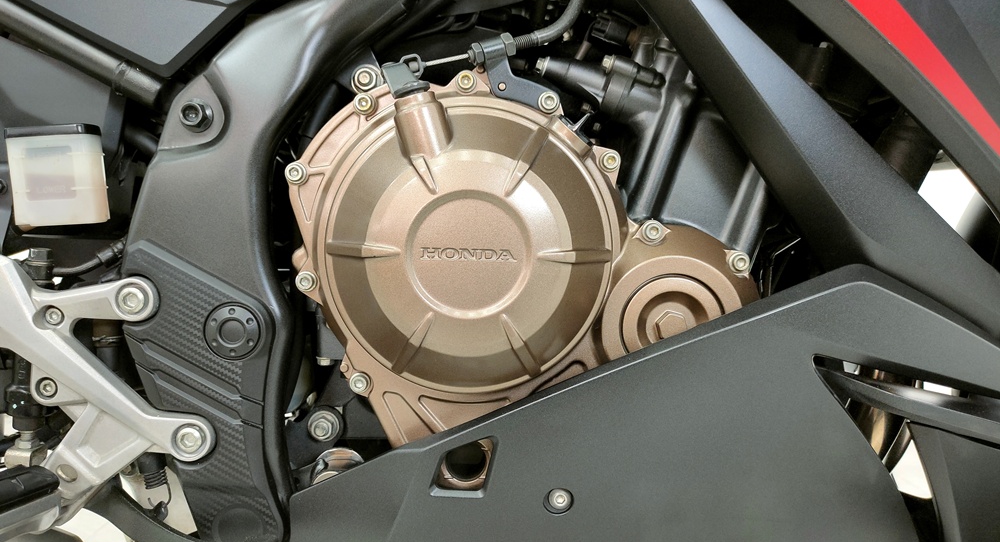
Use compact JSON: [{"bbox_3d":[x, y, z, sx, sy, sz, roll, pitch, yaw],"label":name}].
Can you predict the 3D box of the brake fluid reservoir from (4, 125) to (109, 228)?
[{"bbox_3d":[-0.294,-0.063,0.612,0.054,0.063,0.036,-4,4,-2],"label":"brake fluid reservoir"}]

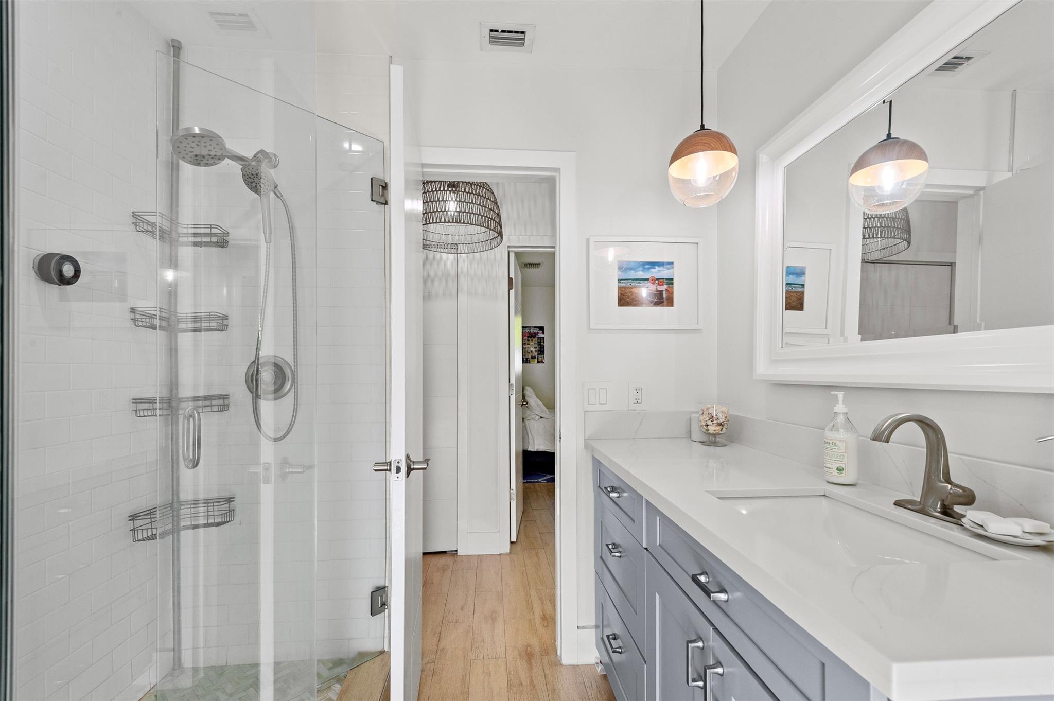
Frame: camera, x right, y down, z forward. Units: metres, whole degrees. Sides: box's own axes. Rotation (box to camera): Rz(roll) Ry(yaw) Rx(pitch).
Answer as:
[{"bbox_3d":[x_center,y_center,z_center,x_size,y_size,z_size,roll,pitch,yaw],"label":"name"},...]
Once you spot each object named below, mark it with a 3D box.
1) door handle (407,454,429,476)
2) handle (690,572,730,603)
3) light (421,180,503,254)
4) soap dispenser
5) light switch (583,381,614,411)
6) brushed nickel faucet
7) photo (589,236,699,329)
[{"bbox_3d":[-0.313,0.325,1.344,0.058,0.066,0.125,0,-2,-8],"label":"door handle"},{"bbox_3d":[0.339,0.439,0.875,0.033,0.020,0.083,0,-2,-5],"label":"handle"},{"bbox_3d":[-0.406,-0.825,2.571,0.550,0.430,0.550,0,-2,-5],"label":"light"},{"bbox_3d":[0.780,0.216,1.168,0.071,0.225,0.071,0,-2,-10],"label":"soap dispenser"},{"bbox_3d":[0.295,0.191,1.928,0.124,0.122,0.010,0,-2,-5],"label":"light switch"},{"bbox_3d":[0.755,0.221,0.909,0.155,0.197,0.157,0,-2,-5],"label":"brushed nickel faucet"},{"bbox_3d":[0.497,-0.278,1.956,0.480,0.381,0.025,0,-2,-5],"label":"photo"}]

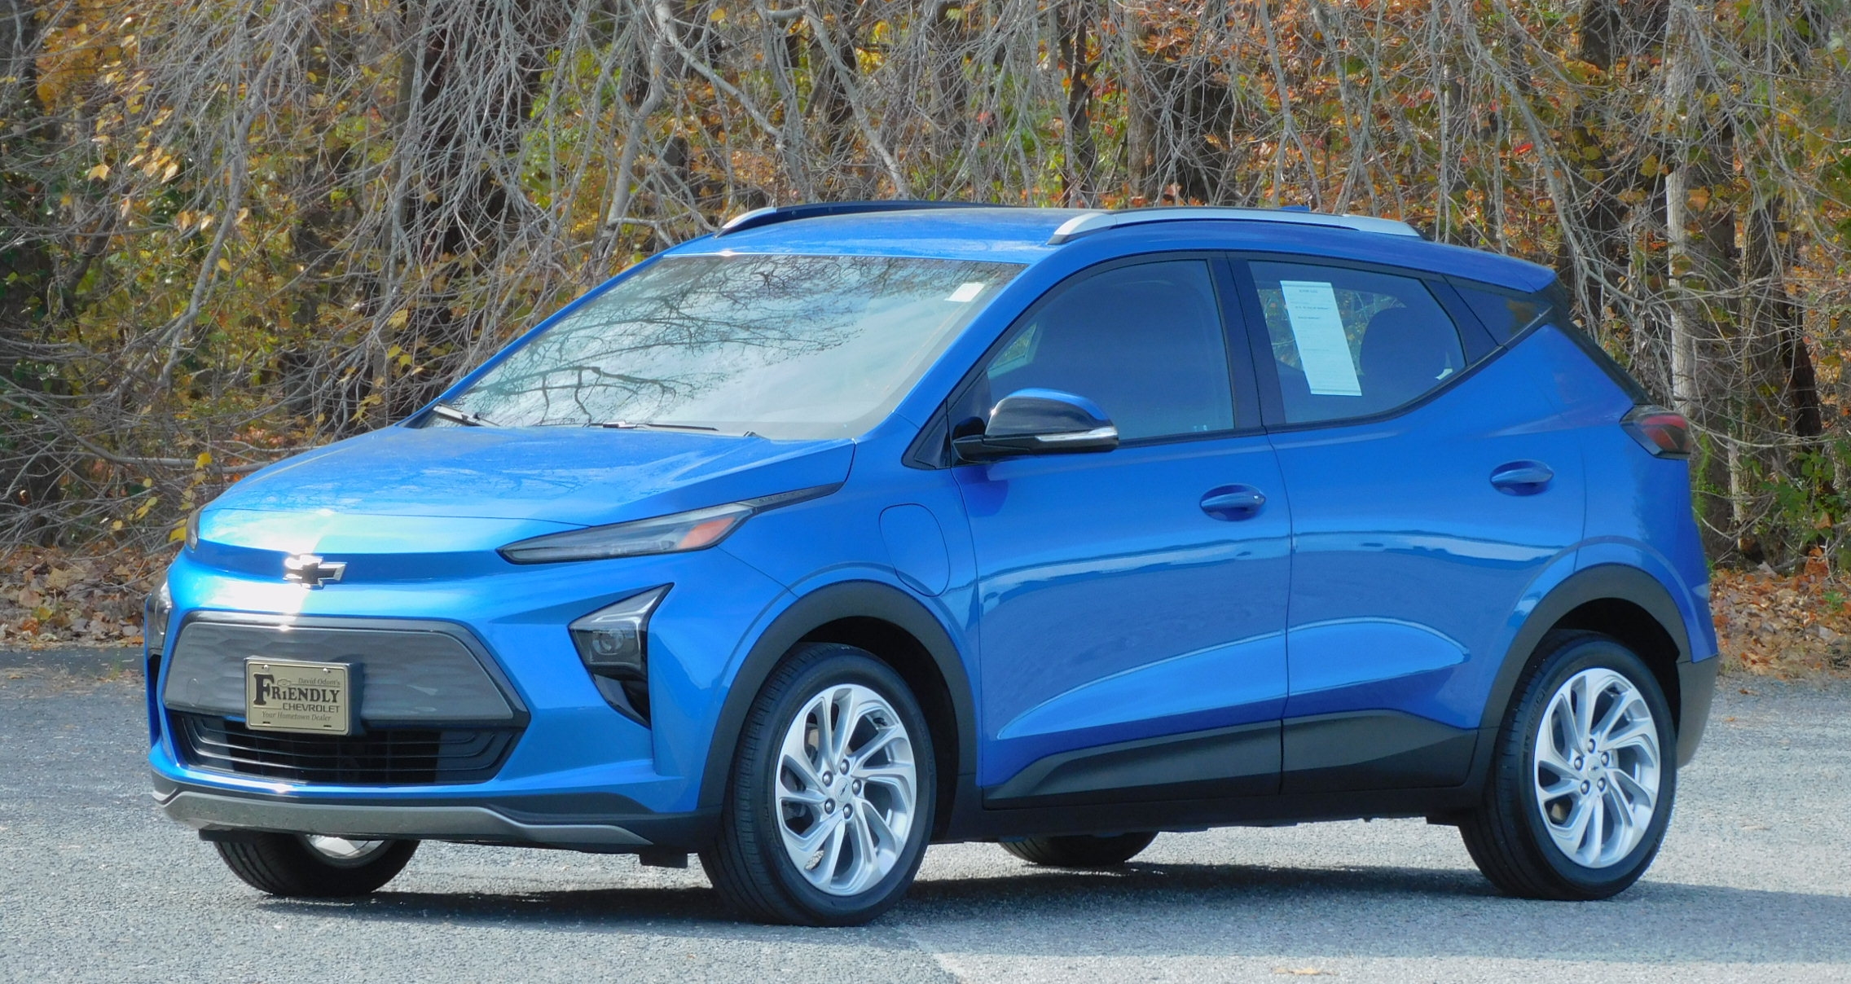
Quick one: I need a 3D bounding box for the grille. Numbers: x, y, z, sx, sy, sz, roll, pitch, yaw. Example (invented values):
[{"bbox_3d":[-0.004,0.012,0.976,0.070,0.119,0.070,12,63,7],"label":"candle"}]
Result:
[{"bbox_3d":[-1.327,0.567,31.756,1.030,0.140,0.130,3,2,41],"label":"grille"}]

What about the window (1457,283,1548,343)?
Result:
[{"bbox_3d":[1.352,-0.421,33.884,0.060,0.140,0.380,-16,-8,32],"label":"window"}]

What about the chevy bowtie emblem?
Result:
[{"bbox_3d":[-1.339,0.173,31.697,0.185,0.073,0.028,2,2,41],"label":"chevy bowtie emblem"}]

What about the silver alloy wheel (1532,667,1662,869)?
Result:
[{"bbox_3d":[1.504,0.642,33.897,0.190,0.469,0.469,3,2,41],"label":"silver alloy wheel"}]

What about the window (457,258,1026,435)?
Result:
[{"bbox_3d":[-0.448,-0.342,32.725,1.290,0.100,0.868,3,32,41],"label":"window"}]

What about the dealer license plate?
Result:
[{"bbox_3d":[-1.366,0.448,31.703,0.305,0.155,0.030,3,2,41],"label":"dealer license plate"}]

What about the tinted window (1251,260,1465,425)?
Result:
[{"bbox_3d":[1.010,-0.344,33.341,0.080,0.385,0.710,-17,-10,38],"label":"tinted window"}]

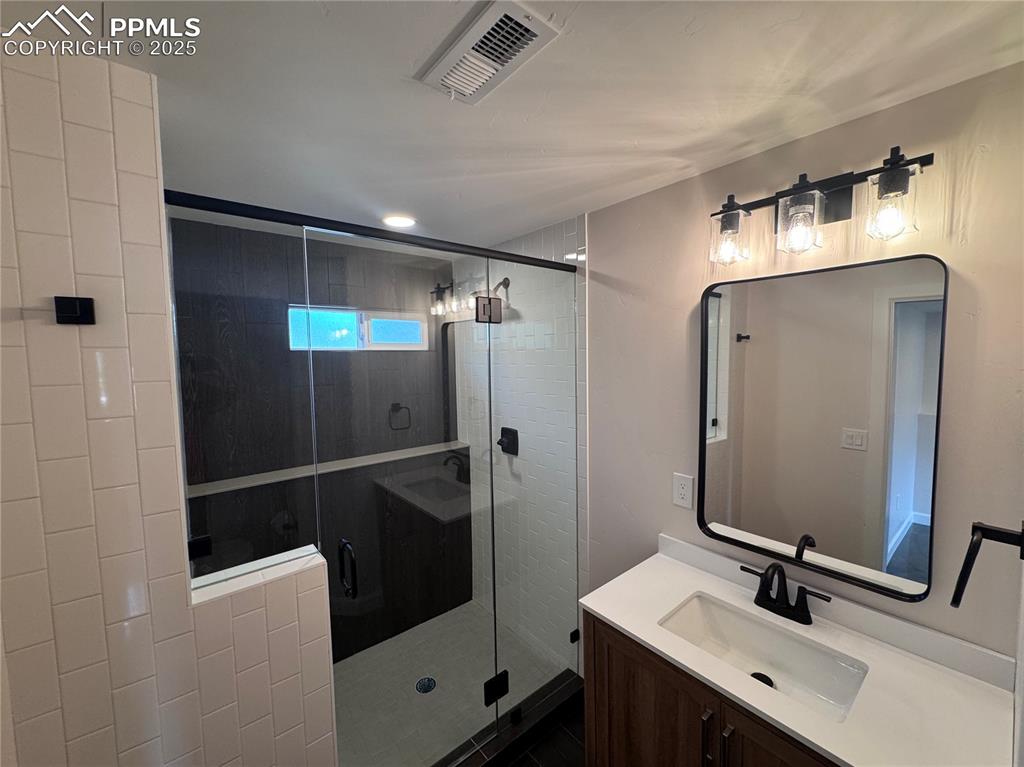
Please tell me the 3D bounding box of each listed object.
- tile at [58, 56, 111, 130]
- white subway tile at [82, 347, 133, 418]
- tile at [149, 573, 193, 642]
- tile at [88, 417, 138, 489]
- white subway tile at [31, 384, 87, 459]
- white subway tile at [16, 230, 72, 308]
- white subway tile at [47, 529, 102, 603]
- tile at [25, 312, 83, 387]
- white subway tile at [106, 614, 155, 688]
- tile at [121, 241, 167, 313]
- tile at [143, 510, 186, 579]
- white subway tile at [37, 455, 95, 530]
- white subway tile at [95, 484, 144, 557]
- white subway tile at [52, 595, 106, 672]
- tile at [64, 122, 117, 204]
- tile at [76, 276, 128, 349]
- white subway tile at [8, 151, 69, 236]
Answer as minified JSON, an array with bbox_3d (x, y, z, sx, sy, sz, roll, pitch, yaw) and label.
[{"bbox_3d":[-0.902,-0.618,0.877,0.076,0.148,0.009,-4,5,-39],"label":"tile"},{"bbox_3d":[-0.882,0.000,0.908,0.074,0.151,0.010,-4,5,-39],"label":"white subway tile"},{"bbox_3d":[-0.815,0.531,0.993,0.074,0.151,0.010,-4,5,-39],"label":"tile"},{"bbox_3d":[-0.881,0.154,0.920,0.075,0.152,0.009,-4,5,-39],"label":"tile"},{"bbox_3d":[-0.940,0.080,0.865,0.074,0.151,0.010,-4,5,-39],"label":"white subway tile"},{"bbox_3d":[-0.947,-0.226,0.846,0.075,0.152,0.009,-4,5,-39],"label":"white subway tile"},{"bbox_3d":[-0.935,0.387,0.886,0.074,0.151,0.010,-4,5,-39],"label":"white subway tile"},{"bbox_3d":[-0.946,-0.073,0.857,0.075,0.152,0.010,-4,5,-38],"label":"tile"},{"bbox_3d":[-0.882,0.620,0.961,0.076,0.154,0.009,-4,5,-39],"label":"white subway tile"},{"bbox_3d":[-0.828,-0.234,0.939,0.070,0.151,0.010,-4,5,-39],"label":"tile"},{"bbox_3d":[-0.830,0.384,0.990,0.066,0.154,0.009,-4,5,-39],"label":"tile"},{"bbox_3d":[-0.942,0.235,0.878,0.075,0.152,0.010,-4,5,-38],"label":"white subway tile"},{"bbox_3d":[-0.881,0.307,0.930,0.075,0.152,0.010,-4,5,-38],"label":"white subway tile"},{"bbox_3d":[-0.935,0.543,0.900,0.075,0.152,0.010,-4,5,-38],"label":"white subway tile"},{"bbox_3d":[-0.900,-0.466,0.887,0.076,0.154,0.009,-4,5,-39],"label":"tile"},{"bbox_3d":[-0.888,-0.156,0.899,0.075,0.152,0.010,-4,5,-38],"label":"tile"},{"bbox_3d":[-0.950,-0.379,0.837,0.075,0.152,0.010,-4,5,-38],"label":"white subway tile"}]

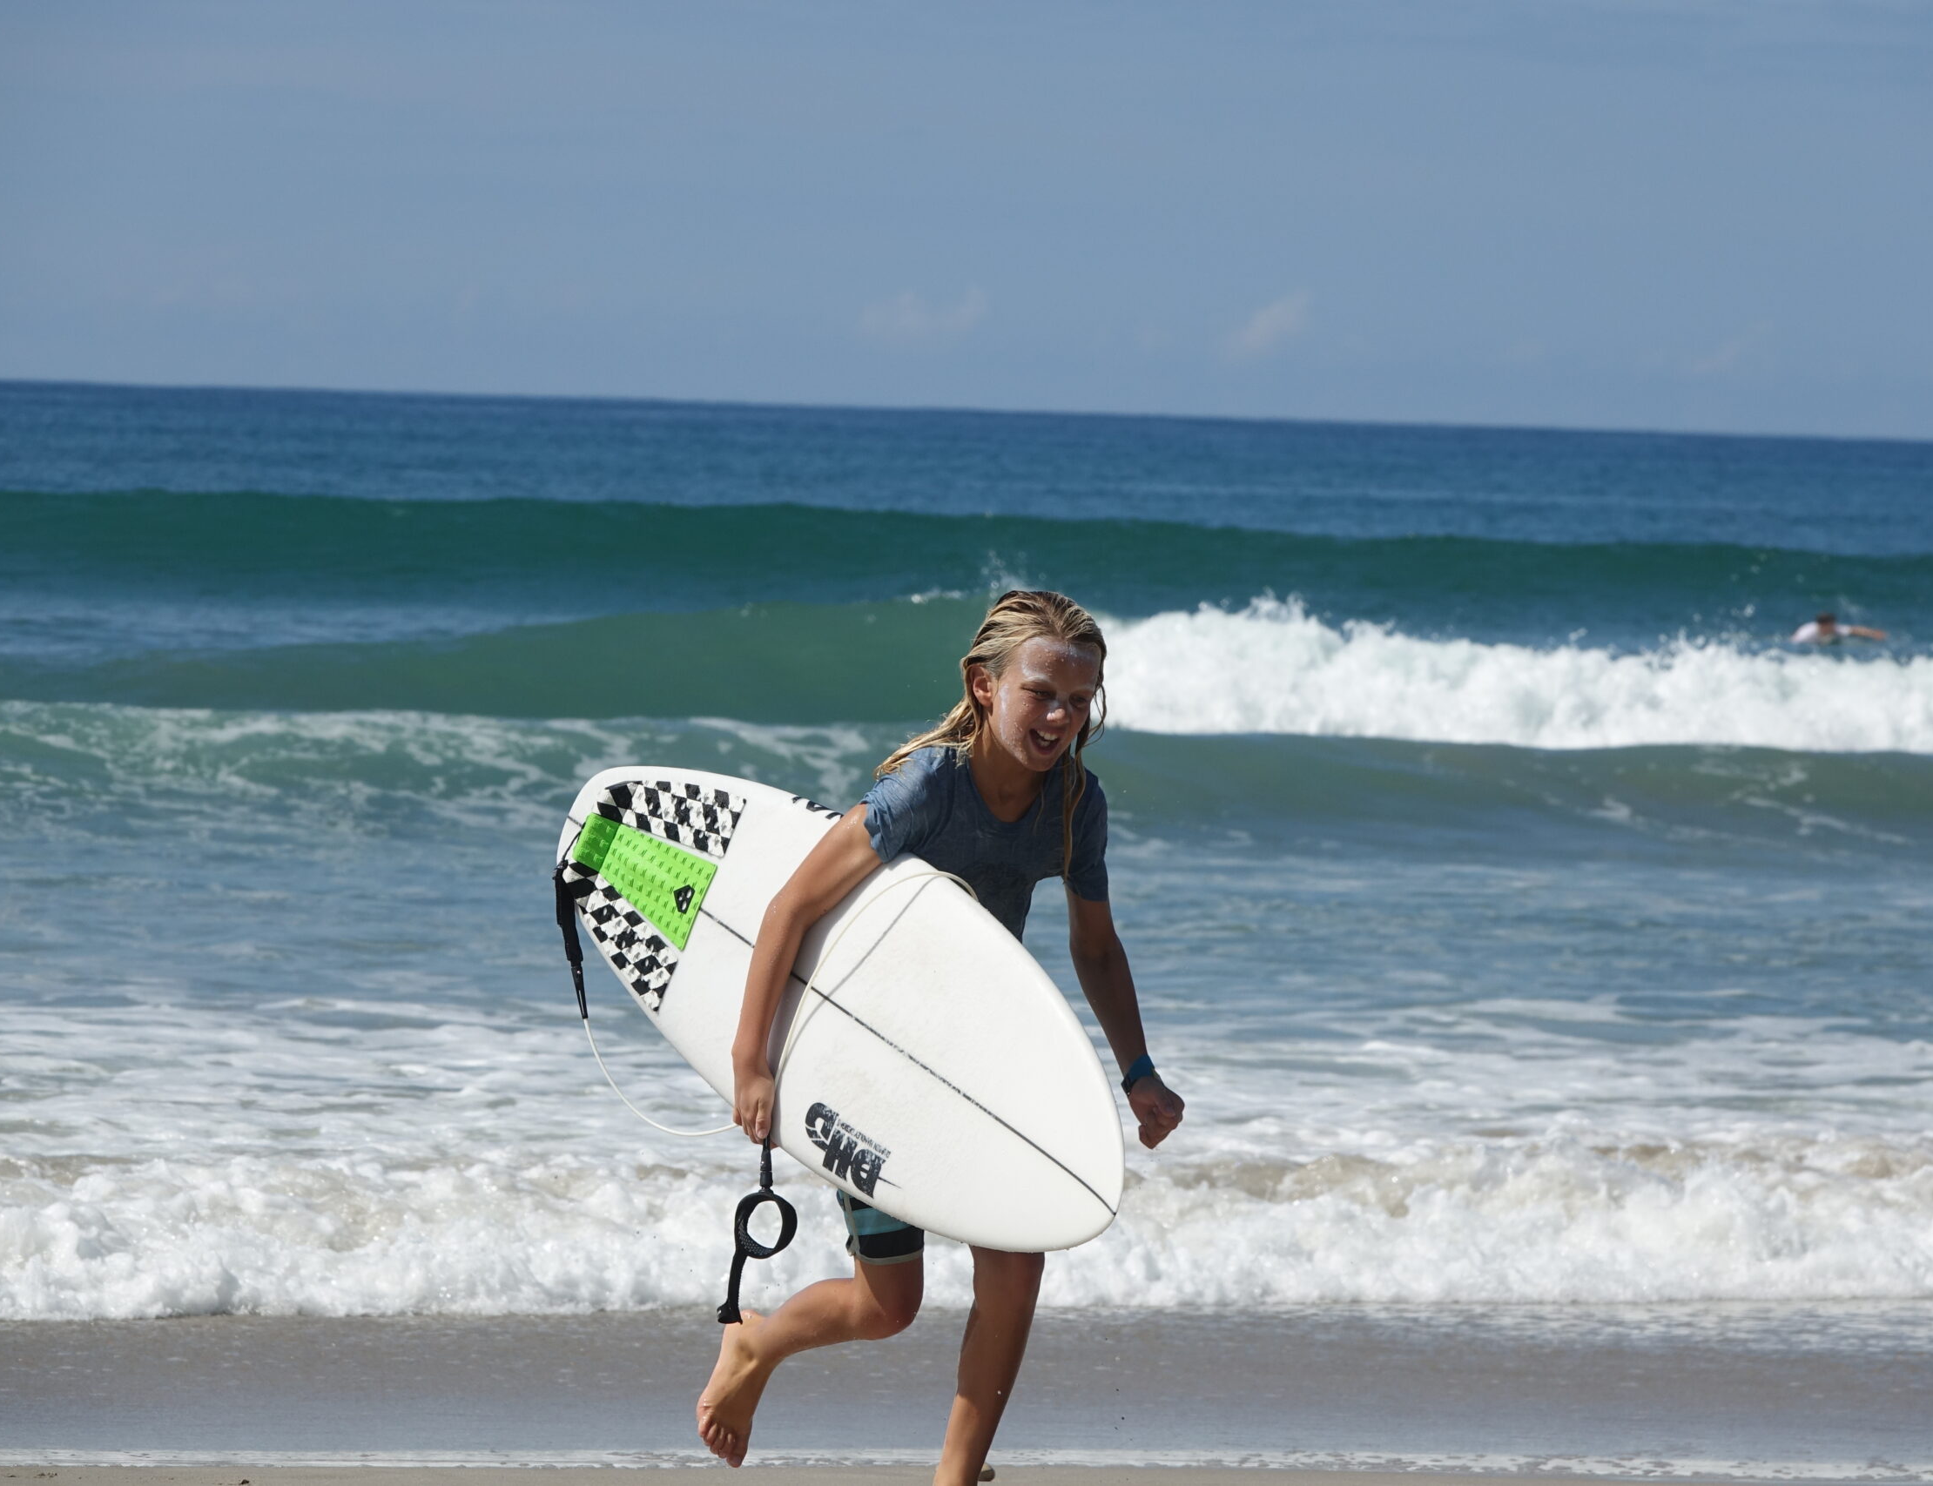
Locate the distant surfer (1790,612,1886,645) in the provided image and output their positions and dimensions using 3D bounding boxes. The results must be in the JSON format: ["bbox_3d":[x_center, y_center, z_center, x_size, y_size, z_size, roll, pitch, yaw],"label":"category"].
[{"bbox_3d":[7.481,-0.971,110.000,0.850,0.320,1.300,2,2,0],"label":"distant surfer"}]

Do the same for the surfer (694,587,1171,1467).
[{"bbox_3d":[-0.026,0.409,16.700,0.580,1.240,0.820,1,2,-28],"label":"surfer"}]

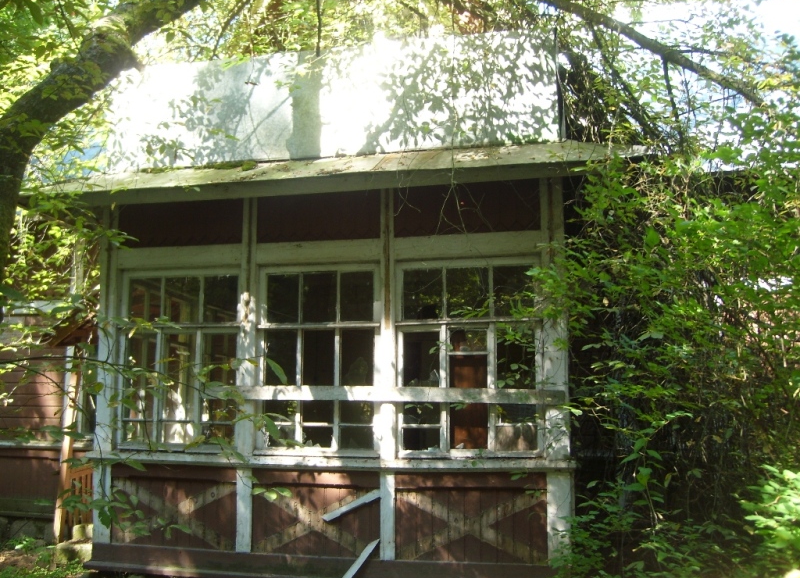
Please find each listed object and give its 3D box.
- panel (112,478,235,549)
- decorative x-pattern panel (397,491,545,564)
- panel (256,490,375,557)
[{"bbox_3d":[-1.842,1.815,6.564,1.084,0.540,0.050,-1,-6,12],"label":"panel"},{"bbox_3d":[0.525,1.770,6.060,1.128,0.540,0.050,-1,-6,12],"label":"decorative x-pattern panel"},{"bbox_3d":[-0.671,1.807,6.313,1.004,0.530,0.050,-1,-6,12],"label":"panel"}]

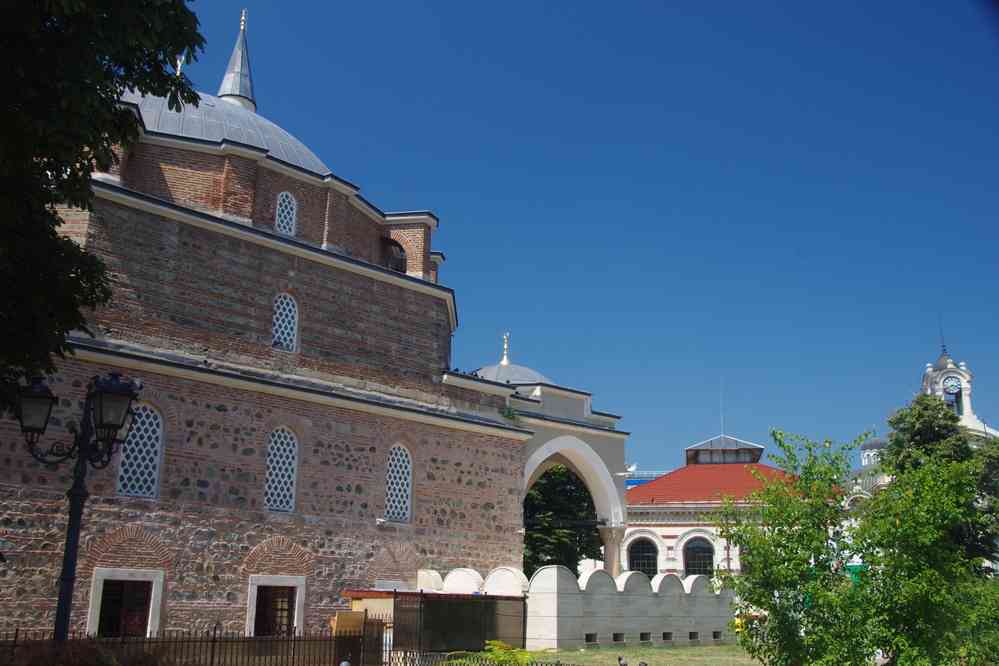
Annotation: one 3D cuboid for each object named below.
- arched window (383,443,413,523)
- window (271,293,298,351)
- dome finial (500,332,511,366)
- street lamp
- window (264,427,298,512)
[{"bbox_3d":[-3.153,4.702,32.212,1.060,2.390,0.220,16,-22,-43],"label":"arched window"},{"bbox_3d":[-6.425,-0.351,30.826,0.850,1.790,0.220,16,-22,-43],"label":"window"},{"bbox_3d":[0.259,0.684,42.170,0.320,1.440,0.320,16,-22,-43],"label":"dome finial"},{"bbox_3d":[-4.553,2.580,10.589,1.300,4.200,1.270,7,-18,-21],"label":"street lamp"},{"bbox_3d":[-6.212,3.862,29.296,1.060,2.430,0.220,16,-22,-43],"label":"window"}]

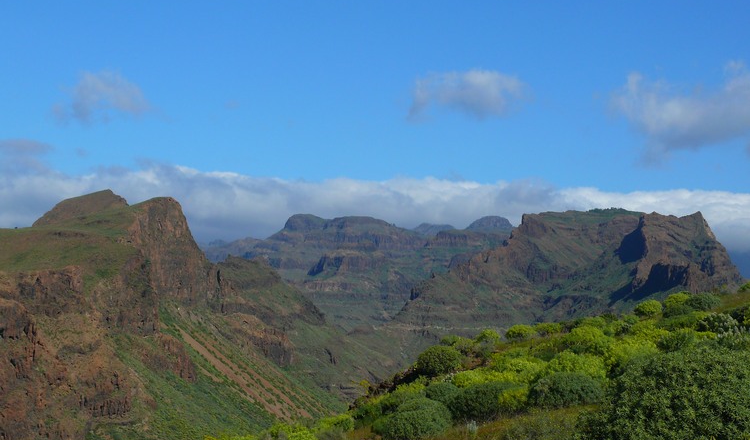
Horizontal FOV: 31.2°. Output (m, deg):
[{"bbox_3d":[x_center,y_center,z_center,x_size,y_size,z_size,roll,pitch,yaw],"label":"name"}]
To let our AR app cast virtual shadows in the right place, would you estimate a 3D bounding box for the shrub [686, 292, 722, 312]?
[{"bbox_3d":[11.532,2.870,47.000,1.260,0.710,1.130,0,-2,0],"label":"shrub"}]

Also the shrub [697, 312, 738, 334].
[{"bbox_3d":[10.202,3.098,40.000,1.250,0.720,1.130,0,-2,0],"label":"shrub"}]

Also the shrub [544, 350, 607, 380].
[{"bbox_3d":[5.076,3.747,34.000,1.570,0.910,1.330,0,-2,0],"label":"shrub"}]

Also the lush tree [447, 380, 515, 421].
[{"bbox_3d":[2.442,4.122,30.500,1.540,0.880,1.160,0,-2,0],"label":"lush tree"}]

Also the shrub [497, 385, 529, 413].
[{"bbox_3d":[3.891,5.083,37.994,0.906,0.800,0.880,0,-1,0],"label":"shrub"}]

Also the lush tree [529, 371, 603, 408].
[{"bbox_3d":[4.327,3.850,30.500,1.680,0.790,1.260,0,-2,0],"label":"lush tree"}]

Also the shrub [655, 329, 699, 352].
[{"bbox_3d":[8.136,3.257,35.994,1.180,0.750,1.100,0,-1,0],"label":"shrub"}]

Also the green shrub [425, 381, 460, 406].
[{"bbox_3d":[1.671,4.300,33.000,0.910,0.640,0.820,0,-2,0],"label":"green shrub"}]

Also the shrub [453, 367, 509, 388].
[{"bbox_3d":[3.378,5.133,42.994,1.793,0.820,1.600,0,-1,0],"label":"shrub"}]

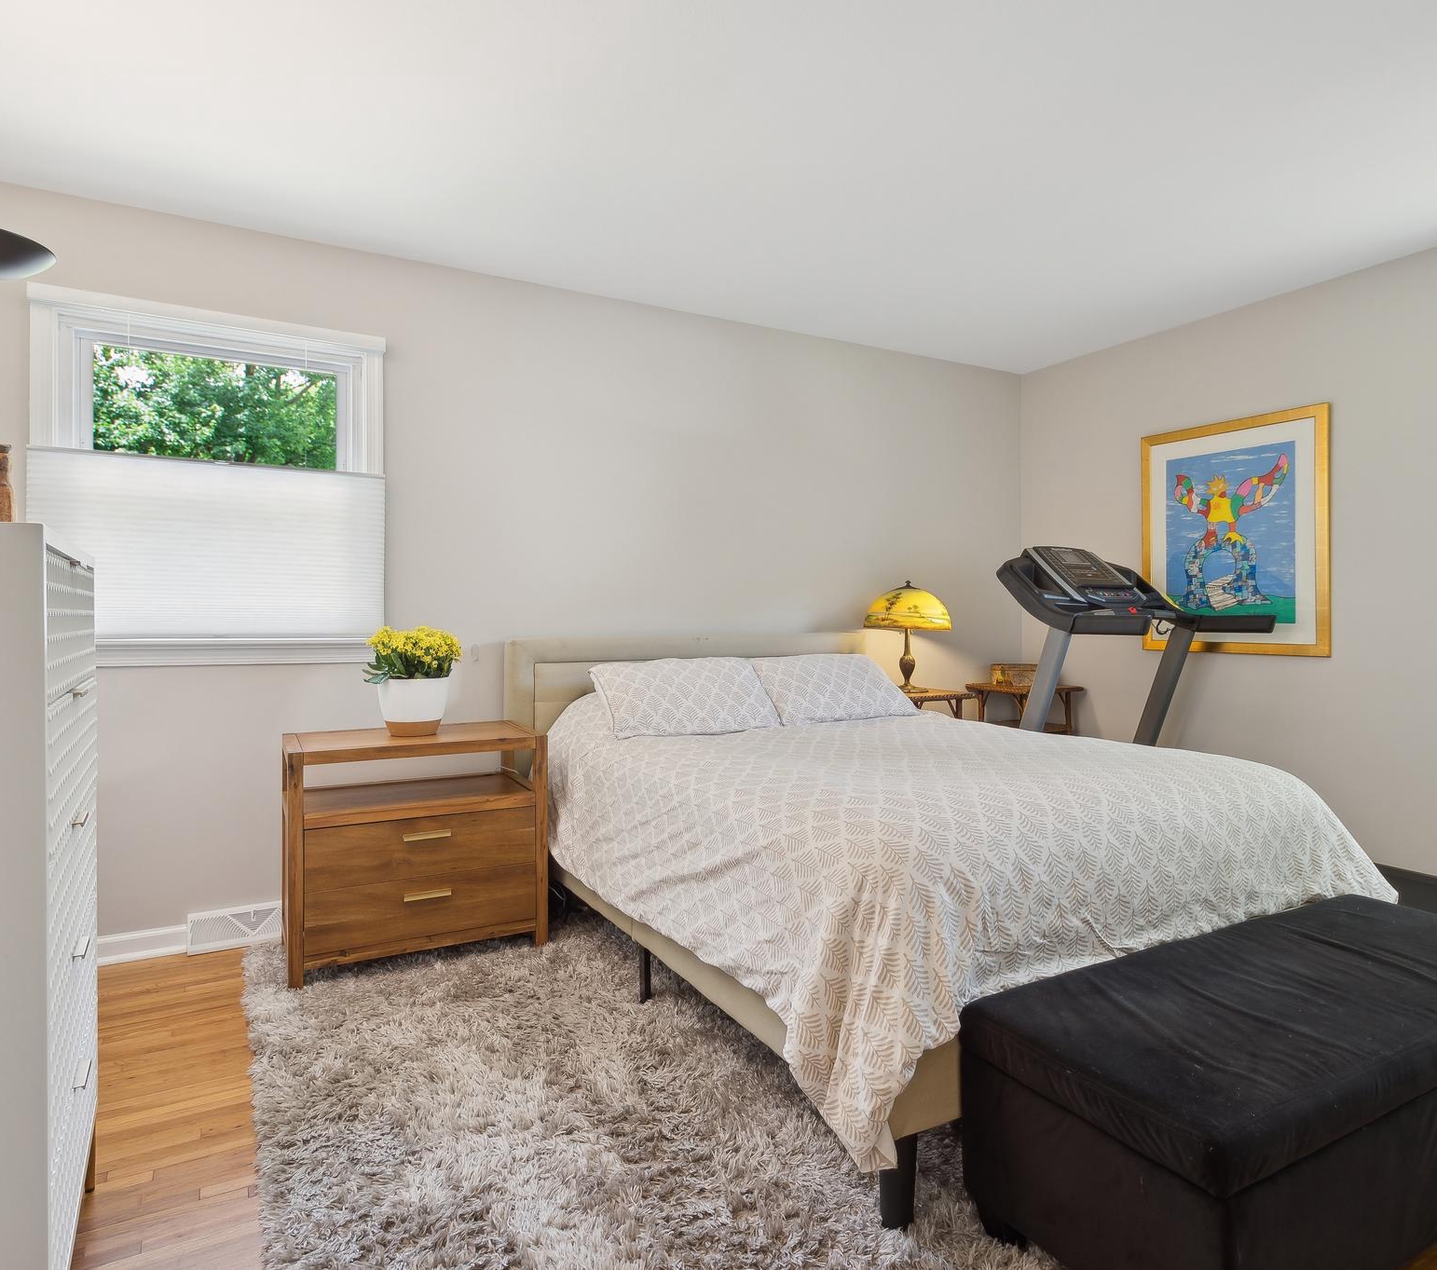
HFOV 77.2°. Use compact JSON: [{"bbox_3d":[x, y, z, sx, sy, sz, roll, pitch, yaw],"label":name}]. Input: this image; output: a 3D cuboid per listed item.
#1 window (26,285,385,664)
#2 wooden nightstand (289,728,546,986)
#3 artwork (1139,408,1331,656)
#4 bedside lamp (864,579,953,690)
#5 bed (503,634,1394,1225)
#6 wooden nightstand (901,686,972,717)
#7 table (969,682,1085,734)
[{"bbox_3d":[-1.640,-0.482,2.989,1.035,1.169,0.090,-1,1,-30],"label":"window"},{"bbox_3d":[-1.014,0.687,3.002,0.770,0.706,0.465,-1,1,-30],"label":"wooden nightstand"},{"bbox_3d":[2.174,-0.418,3.865,0.035,0.991,0.814,-1,1,-30],"label":"artwork"},{"bbox_3d":[0.894,0.011,4.232,0.420,0.530,0.420,0,1,0],"label":"bedside lamp"},{"bbox_3d":[0.480,0.528,2.913,1.725,1.010,2.220,-1,1,-30],"label":"bed"},{"bbox_3d":[0.939,0.644,4.239,0.400,0.740,0.390,-1,1,-30],"label":"wooden nightstand"},{"bbox_3d":[1.548,0.635,4.555,0.400,0.742,0.400,-1,1,-30],"label":"table"}]

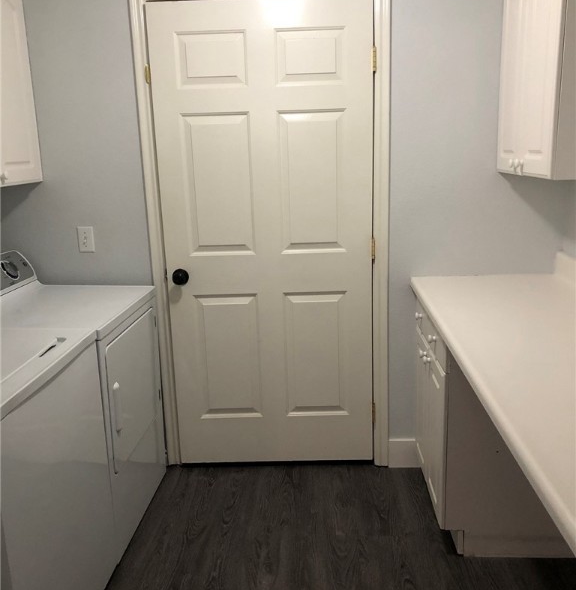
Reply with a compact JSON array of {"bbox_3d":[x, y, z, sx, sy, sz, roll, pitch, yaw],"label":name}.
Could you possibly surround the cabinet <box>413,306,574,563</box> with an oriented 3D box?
[{"bbox_3d":[0.864,0.457,2.486,0.612,0.875,0.648,-1,14,3],"label":"cabinet"}]

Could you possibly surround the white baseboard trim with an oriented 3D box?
[{"bbox_3d":[0.551,0.739,2.905,0.152,0.149,0.018,-1,14,3],"label":"white baseboard trim"}]

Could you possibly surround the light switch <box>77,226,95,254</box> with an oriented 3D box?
[{"bbox_3d":[-0.886,-0.242,2.733,0.071,0.116,0.010,-1,14,3],"label":"light switch"}]

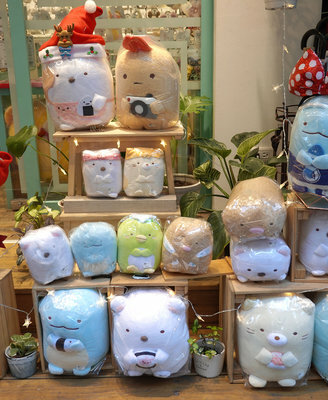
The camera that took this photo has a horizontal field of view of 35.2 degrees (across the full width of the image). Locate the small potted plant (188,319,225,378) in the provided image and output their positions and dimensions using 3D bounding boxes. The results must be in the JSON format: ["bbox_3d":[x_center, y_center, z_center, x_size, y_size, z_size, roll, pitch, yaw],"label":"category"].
[{"bbox_3d":[0.149,0.497,1.756,0.121,0.193,0.115,-1,18,0],"label":"small potted plant"}]

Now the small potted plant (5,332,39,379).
[{"bbox_3d":[-0.486,0.528,1.779,0.114,0.150,0.114,-1,18,0],"label":"small potted plant"}]

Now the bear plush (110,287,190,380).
[{"bbox_3d":[-0.041,0.413,1.625,0.248,0.256,0.190,-1,16,0],"label":"bear plush"}]

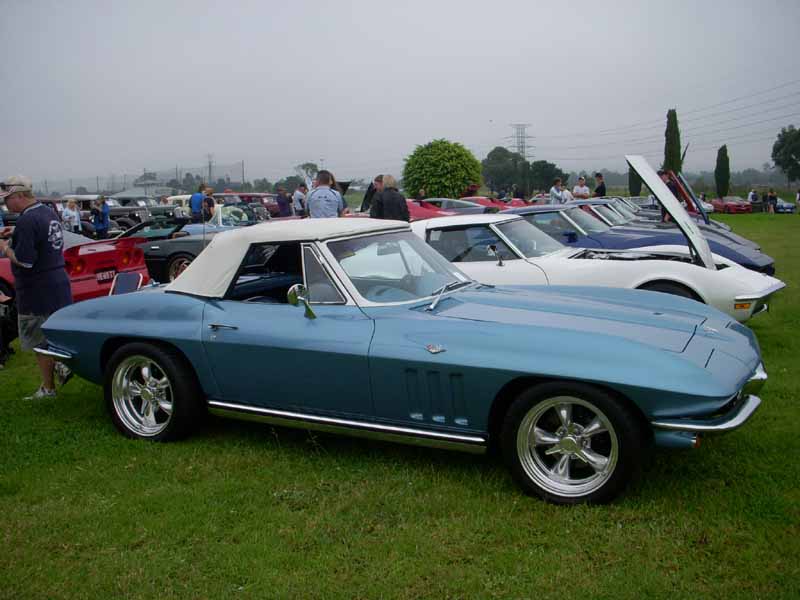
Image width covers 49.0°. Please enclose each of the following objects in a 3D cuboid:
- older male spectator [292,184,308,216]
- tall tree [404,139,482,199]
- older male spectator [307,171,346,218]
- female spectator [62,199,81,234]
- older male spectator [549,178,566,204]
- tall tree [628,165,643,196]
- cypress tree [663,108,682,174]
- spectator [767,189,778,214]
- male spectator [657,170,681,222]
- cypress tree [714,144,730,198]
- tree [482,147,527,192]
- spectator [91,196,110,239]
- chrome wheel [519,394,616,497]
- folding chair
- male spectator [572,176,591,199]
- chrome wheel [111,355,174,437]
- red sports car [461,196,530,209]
[{"bbox_3d":[-2.485,-2.068,22.109,0.380,1.730,0.500,-1,7,-3],"label":"older male spectator"},{"bbox_3d":[2.904,-8.848,60.000,5.400,4.400,5.400,-1,7,0],"label":"tall tree"},{"bbox_3d":[-1.108,-1.035,13.117,0.550,1.780,0.360,0,8,3],"label":"older male spectator"},{"bbox_3d":[-8.339,-1.774,22.407,0.500,1.620,0.360,1,8,9],"label":"female spectator"},{"bbox_3d":[4.642,-2.734,26.108,0.380,1.740,0.500,5,9,36],"label":"older male spectator"},{"bbox_3d":[20.128,-9.950,75.233,1.150,3.700,1.150,0,7,0],"label":"tall tree"},{"bbox_3d":[26.388,-14.076,85.587,1.750,8.900,1.750,0,8,0],"label":"cypress tree"},{"bbox_3d":[23.756,-6.260,56.109,0.480,1.650,0.360,1,8,6],"label":"spectator"},{"bbox_3d":[5.450,-1.737,17.911,0.400,1.770,0.500,0,7,6],"label":"male spectator"},{"bbox_3d":[26.502,-10.318,72.308,1.250,4.900,1.250,0,7,0],"label":"cypress tree"},{"bbox_3d":[18.020,-22.204,150.000,7.900,8.600,7.900,-1,7,0],"label":"tree"},{"bbox_3d":[-8.137,-1.975,24.108,0.420,1.720,0.500,-1,7,-6],"label":"spectator"},{"bbox_3d":[0.808,0.668,4.122,0.475,0.475,0.200,3,8,24],"label":"chrome wheel"},{"bbox_3d":[-2.914,0.116,9.022,0.560,0.800,0.500,2,8,21],"label":"folding chair"},{"bbox_3d":[5.486,-2.844,26.609,0.550,1.760,0.360,1,7,12],"label":"male spectator"},{"bbox_3d":[-1.448,0.545,5.175,0.470,0.470,0.200,3,8,25],"label":"chrome wheel"},{"bbox_3d":[2.842,-3.256,33.075,4.500,1.200,1.780,3,8,26],"label":"red sports car"}]

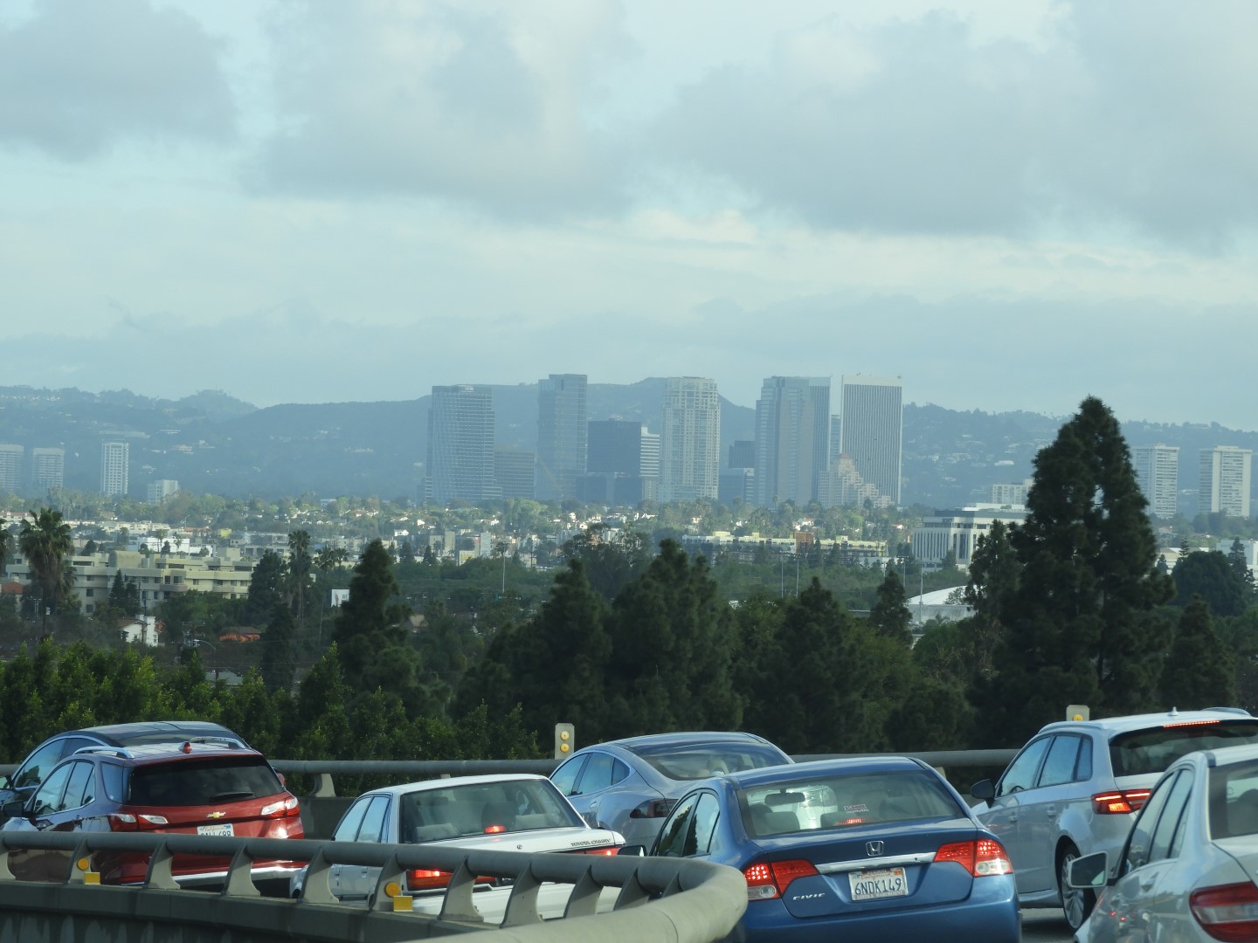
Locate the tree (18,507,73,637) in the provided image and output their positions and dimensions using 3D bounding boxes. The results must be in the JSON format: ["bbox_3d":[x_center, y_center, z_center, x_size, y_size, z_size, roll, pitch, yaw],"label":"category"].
[{"bbox_3d":[-51.539,12.006,639.877,4.800,17.700,4.800,1,-1,0],"label":"tree"}]

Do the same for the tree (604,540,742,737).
[{"bbox_3d":[1.780,10.348,319.899,6.300,14.600,6.300,1,-1,0],"label":"tree"}]

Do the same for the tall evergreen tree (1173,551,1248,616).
[{"bbox_3d":[79.807,19.633,999.878,10.300,17.500,10.300,1,-1,0],"label":"tall evergreen tree"}]

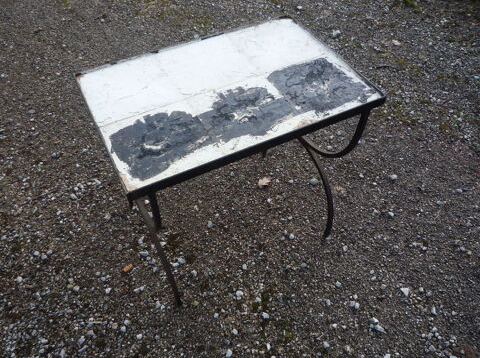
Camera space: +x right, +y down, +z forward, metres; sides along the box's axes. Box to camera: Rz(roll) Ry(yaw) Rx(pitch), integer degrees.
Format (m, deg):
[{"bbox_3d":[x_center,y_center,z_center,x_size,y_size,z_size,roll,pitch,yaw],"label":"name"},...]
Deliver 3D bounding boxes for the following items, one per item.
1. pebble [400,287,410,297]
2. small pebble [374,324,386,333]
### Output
[{"bbox_3d":[0.534,0.367,1.344,0.028,0.018,0.024,1,49,0],"label":"pebble"},{"bbox_3d":[0.427,0.456,1.265,0.034,0.015,0.018,34,56,26],"label":"small pebble"}]

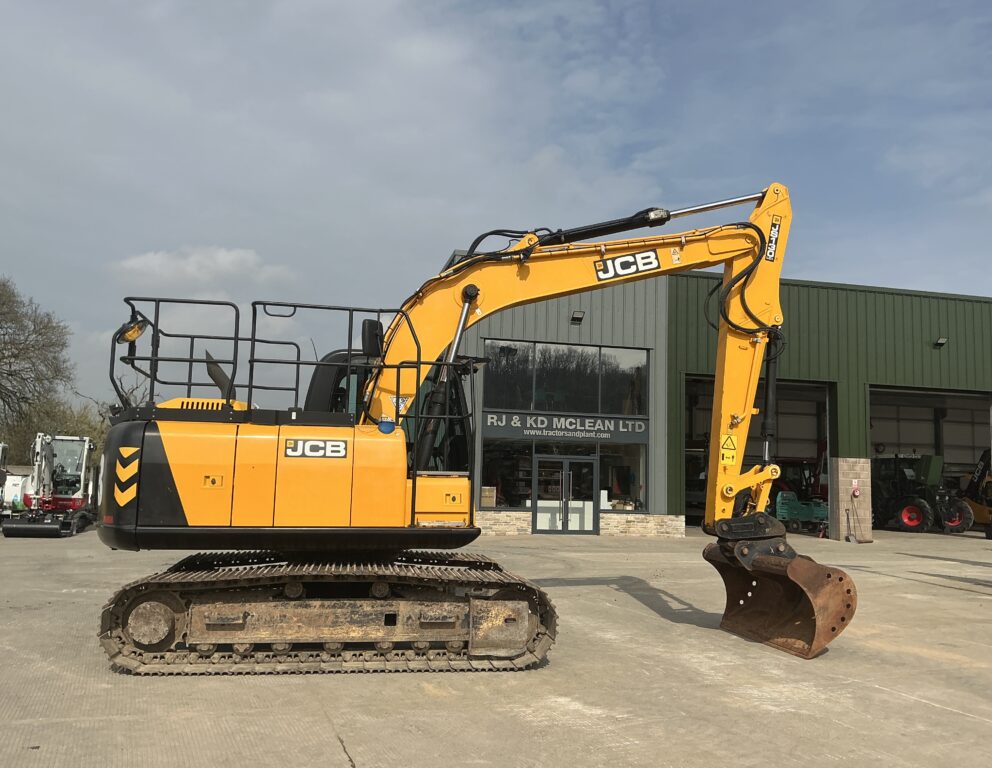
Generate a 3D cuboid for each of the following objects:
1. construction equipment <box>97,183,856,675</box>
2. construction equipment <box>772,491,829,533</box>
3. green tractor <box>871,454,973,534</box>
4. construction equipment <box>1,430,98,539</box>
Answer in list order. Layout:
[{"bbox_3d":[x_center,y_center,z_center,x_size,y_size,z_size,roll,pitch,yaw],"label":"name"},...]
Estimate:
[{"bbox_3d":[-0.026,0.126,8.584,7.130,4.930,2.600,2,-6,-8],"label":"construction equipment"},{"bbox_3d":[10.468,4.280,27.969,2.100,1.320,1.250,-1,-7,24],"label":"construction equipment"},{"bbox_3d":[14.202,3.764,28.928,2.100,2.650,4.100,3,-6,-16],"label":"green tractor"},{"bbox_3d":[-10.867,2.339,20.225,1.500,2.380,3.400,4,-6,-19],"label":"construction equipment"}]

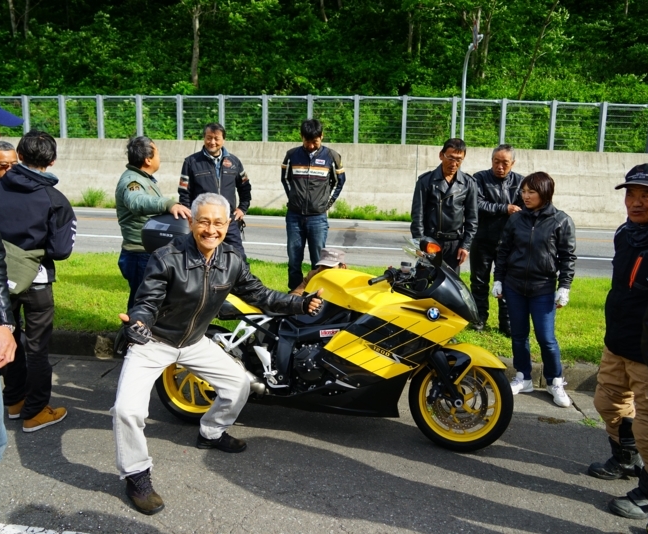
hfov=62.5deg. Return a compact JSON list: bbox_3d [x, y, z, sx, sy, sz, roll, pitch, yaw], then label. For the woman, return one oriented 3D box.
[{"bbox_3d":[1.502,0.147,3.753,0.540,1.610,0.360,5,10,24],"label":"woman"}]

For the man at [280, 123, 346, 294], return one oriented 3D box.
[{"bbox_3d":[-0.095,-0.334,4.420,0.560,1.730,0.340,2,9,7],"label":"man"}]

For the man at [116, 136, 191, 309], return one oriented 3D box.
[{"bbox_3d":[-1.276,-0.058,3.970,0.580,1.760,0.520,0,9,-7],"label":"man"}]

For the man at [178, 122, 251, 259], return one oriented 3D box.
[{"bbox_3d":[-0.944,-0.348,4.600,0.600,1.730,0.360,-1,9,-15],"label":"man"}]

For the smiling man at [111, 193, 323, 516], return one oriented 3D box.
[{"bbox_3d":[-0.530,0.352,2.690,1.050,1.470,0.680,-3,10,-22],"label":"smiling man"}]

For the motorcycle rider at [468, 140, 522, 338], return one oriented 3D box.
[{"bbox_3d":[1.467,-0.218,4.552,0.550,1.640,0.380,3,9,14],"label":"motorcycle rider"}]

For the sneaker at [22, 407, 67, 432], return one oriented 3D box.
[{"bbox_3d":[-1.739,0.911,3.319,0.105,0.112,0.285,7,11,34],"label":"sneaker"}]

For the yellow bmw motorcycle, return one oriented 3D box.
[{"bbox_3d":[0.005,0.442,3.155,2.150,1.200,0.850,3,9,10],"label":"yellow bmw motorcycle"}]

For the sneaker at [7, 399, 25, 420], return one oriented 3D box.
[{"bbox_3d":[-1.910,0.881,3.490,0.105,0.112,0.285,4,9,16],"label":"sneaker"}]

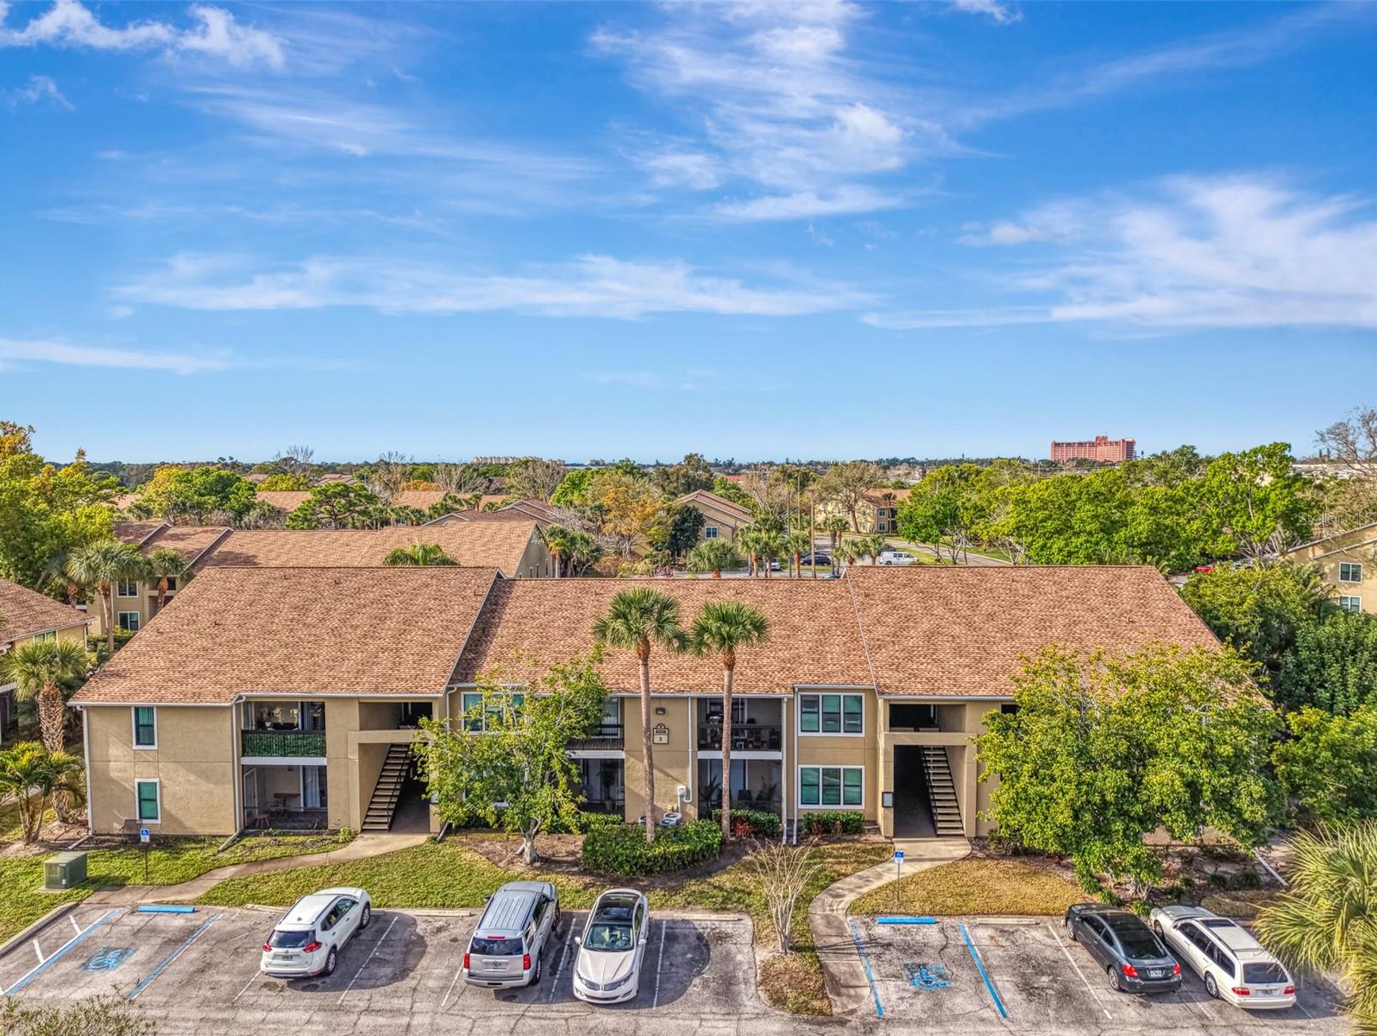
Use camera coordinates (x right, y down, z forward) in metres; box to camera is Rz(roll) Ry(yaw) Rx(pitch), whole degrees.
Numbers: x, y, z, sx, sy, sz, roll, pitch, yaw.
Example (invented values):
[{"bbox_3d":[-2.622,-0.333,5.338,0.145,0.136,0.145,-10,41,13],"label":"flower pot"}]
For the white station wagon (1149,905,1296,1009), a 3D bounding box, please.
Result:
[{"bbox_3d":[15.708,12.744,28.355,1.800,1.500,4.830,0,3,-2],"label":"white station wagon"}]

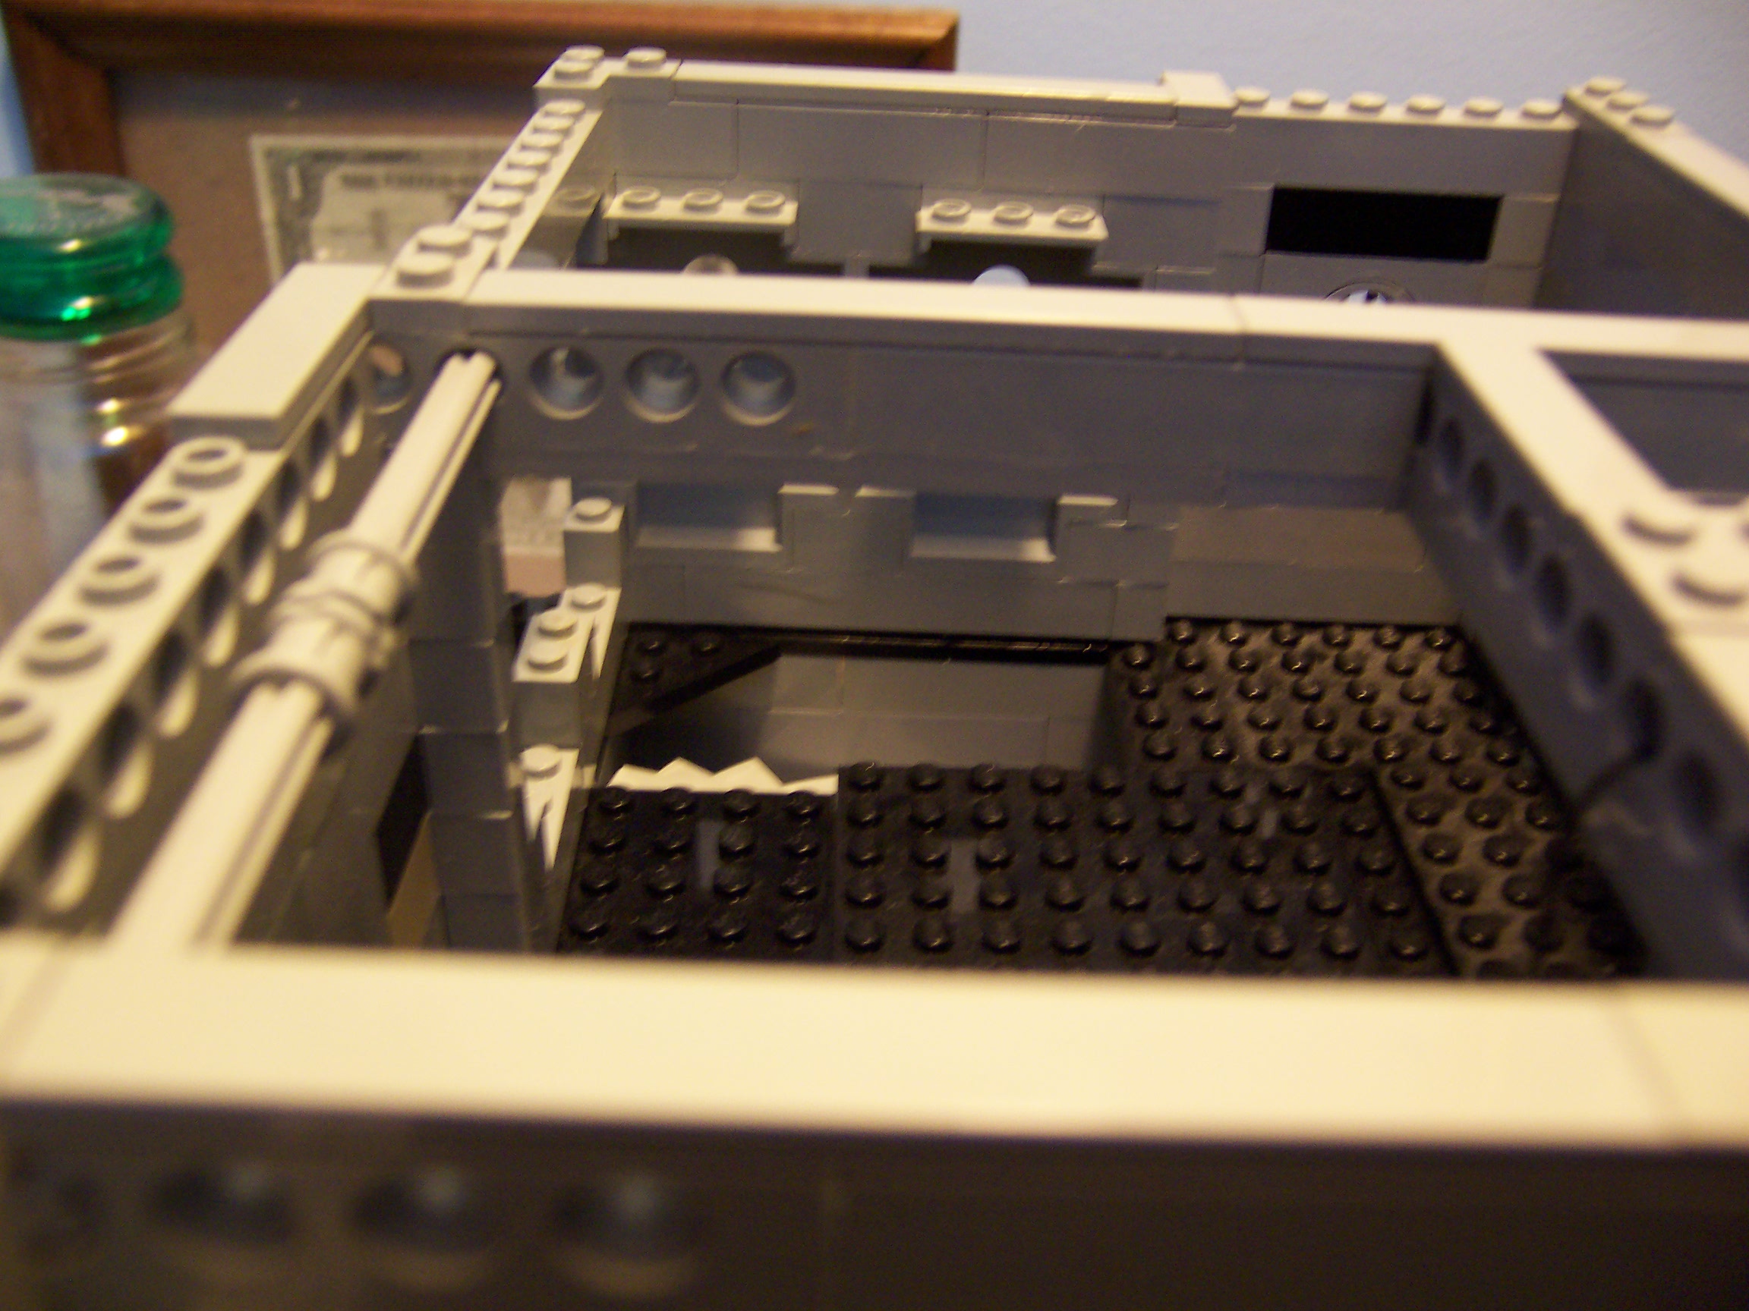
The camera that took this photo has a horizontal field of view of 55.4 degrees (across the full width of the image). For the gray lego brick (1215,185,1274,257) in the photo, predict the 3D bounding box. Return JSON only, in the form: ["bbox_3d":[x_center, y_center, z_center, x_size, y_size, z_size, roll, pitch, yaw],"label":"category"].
[{"bbox_3d":[0.052,-0.063,0.238,0.008,0.010,0.008,2,31,-1],"label":"gray lego brick"}]

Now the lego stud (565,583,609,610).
[{"bbox_3d":[-0.040,-0.008,0.235,0.005,0.002,0.005,2,31,-1],"label":"lego stud"}]

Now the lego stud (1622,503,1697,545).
[{"bbox_3d":[0.049,-0.008,0.105,0.005,0.002,0.005,2,31,-1],"label":"lego stud"}]

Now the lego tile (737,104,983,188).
[{"bbox_3d":[-0.002,-0.068,0.219,0.032,0.010,0.008,1,31,-1],"label":"lego tile"}]

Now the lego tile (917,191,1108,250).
[{"bbox_3d":[0.018,-0.056,0.217,0.024,0.005,0.009,1,31,-1],"label":"lego tile"}]

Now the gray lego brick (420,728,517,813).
[{"bbox_3d":[-0.039,0.010,0.163,0.008,0.010,0.008,2,31,-1],"label":"gray lego brick"}]

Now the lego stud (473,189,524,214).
[{"bbox_3d":[-0.037,-0.045,0.166,0.005,0.002,0.005,2,31,-1],"label":"lego stud"}]

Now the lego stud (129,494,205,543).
[{"bbox_3d":[-0.045,-0.009,0.106,0.005,0.002,0.005,2,31,-1],"label":"lego stud"}]

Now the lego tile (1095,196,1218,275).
[{"bbox_3d":[0.038,-0.058,0.226,0.016,0.010,0.008,2,31,-1],"label":"lego tile"}]

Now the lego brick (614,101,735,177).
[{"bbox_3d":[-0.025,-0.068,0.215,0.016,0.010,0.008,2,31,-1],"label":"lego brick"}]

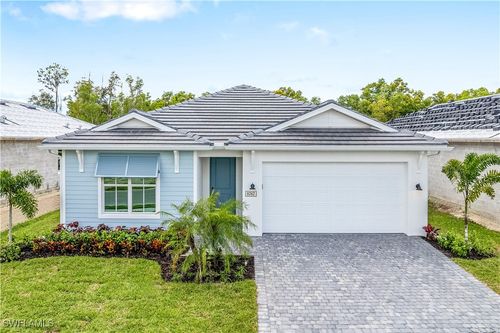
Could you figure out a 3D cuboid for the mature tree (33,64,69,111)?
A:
[{"bbox_3d":[-30.393,-8.151,47.547,4.925,15.746,4.925,0,4,0],"label":"mature tree"}]

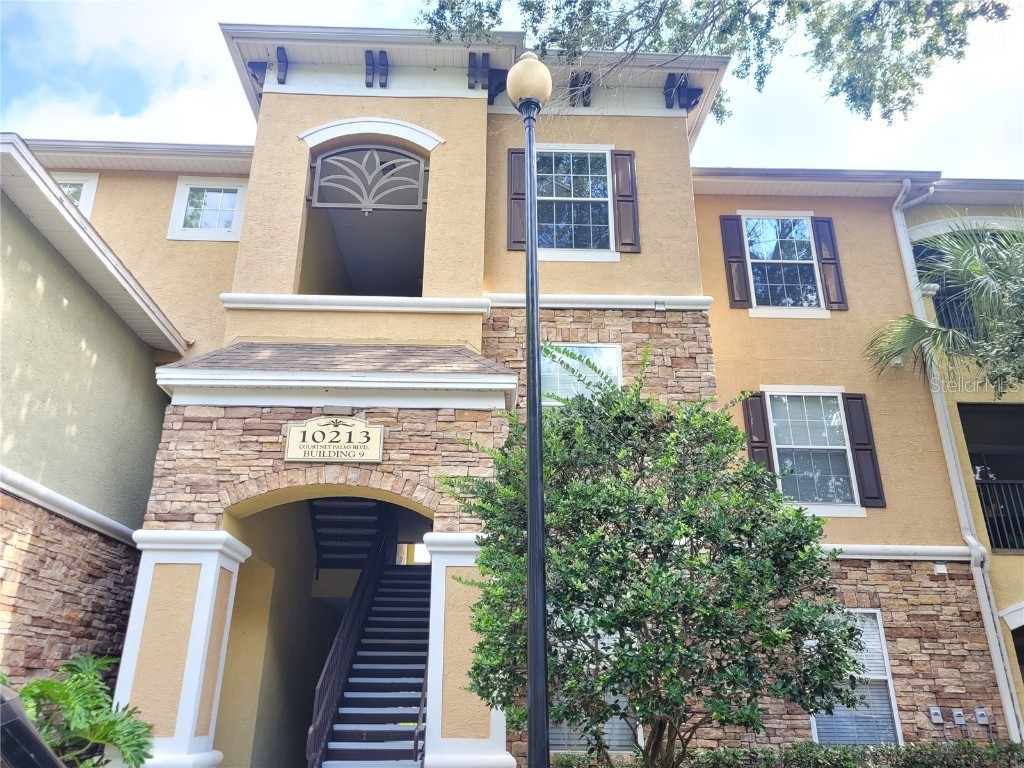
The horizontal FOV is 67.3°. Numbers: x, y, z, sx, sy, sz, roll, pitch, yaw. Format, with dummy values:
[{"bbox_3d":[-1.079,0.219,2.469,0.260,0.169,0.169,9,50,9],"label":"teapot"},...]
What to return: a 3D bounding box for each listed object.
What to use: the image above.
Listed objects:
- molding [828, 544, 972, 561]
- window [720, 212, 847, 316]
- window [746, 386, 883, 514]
[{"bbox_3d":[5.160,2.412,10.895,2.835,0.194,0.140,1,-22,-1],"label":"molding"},{"bbox_3d":[4.464,-1.965,12.727,1.918,2.028,0.130,1,-22,-1],"label":"window"},{"bbox_3d":[4.469,1.008,11.516,1.912,2.014,0.130,1,-22,-1],"label":"window"}]

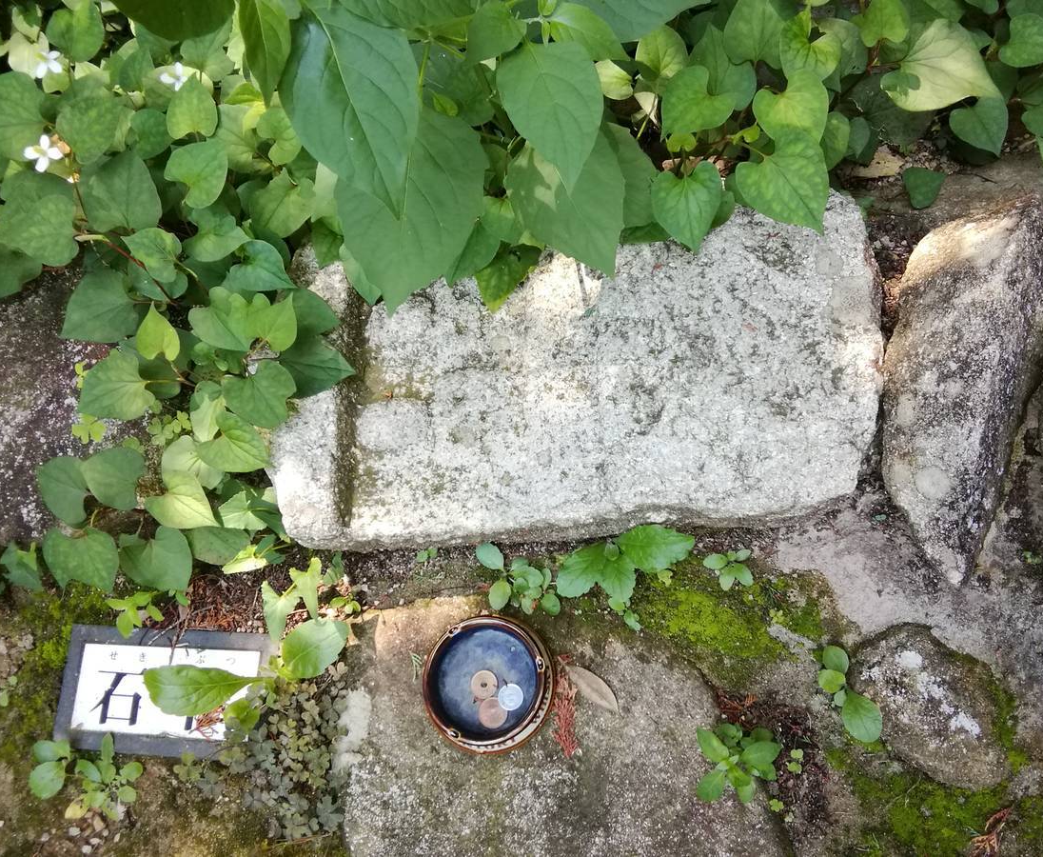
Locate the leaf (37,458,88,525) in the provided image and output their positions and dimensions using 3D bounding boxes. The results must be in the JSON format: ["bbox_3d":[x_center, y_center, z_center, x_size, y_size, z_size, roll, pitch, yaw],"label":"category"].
[{"bbox_3d":[-0.390,0.047,0.737,0.059,0.011,0.057,22,75,-3],"label":"leaf"}]

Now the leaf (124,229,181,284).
[{"bbox_3d":[-0.311,-0.149,0.725,0.052,0.014,0.043,23,82,-12],"label":"leaf"}]

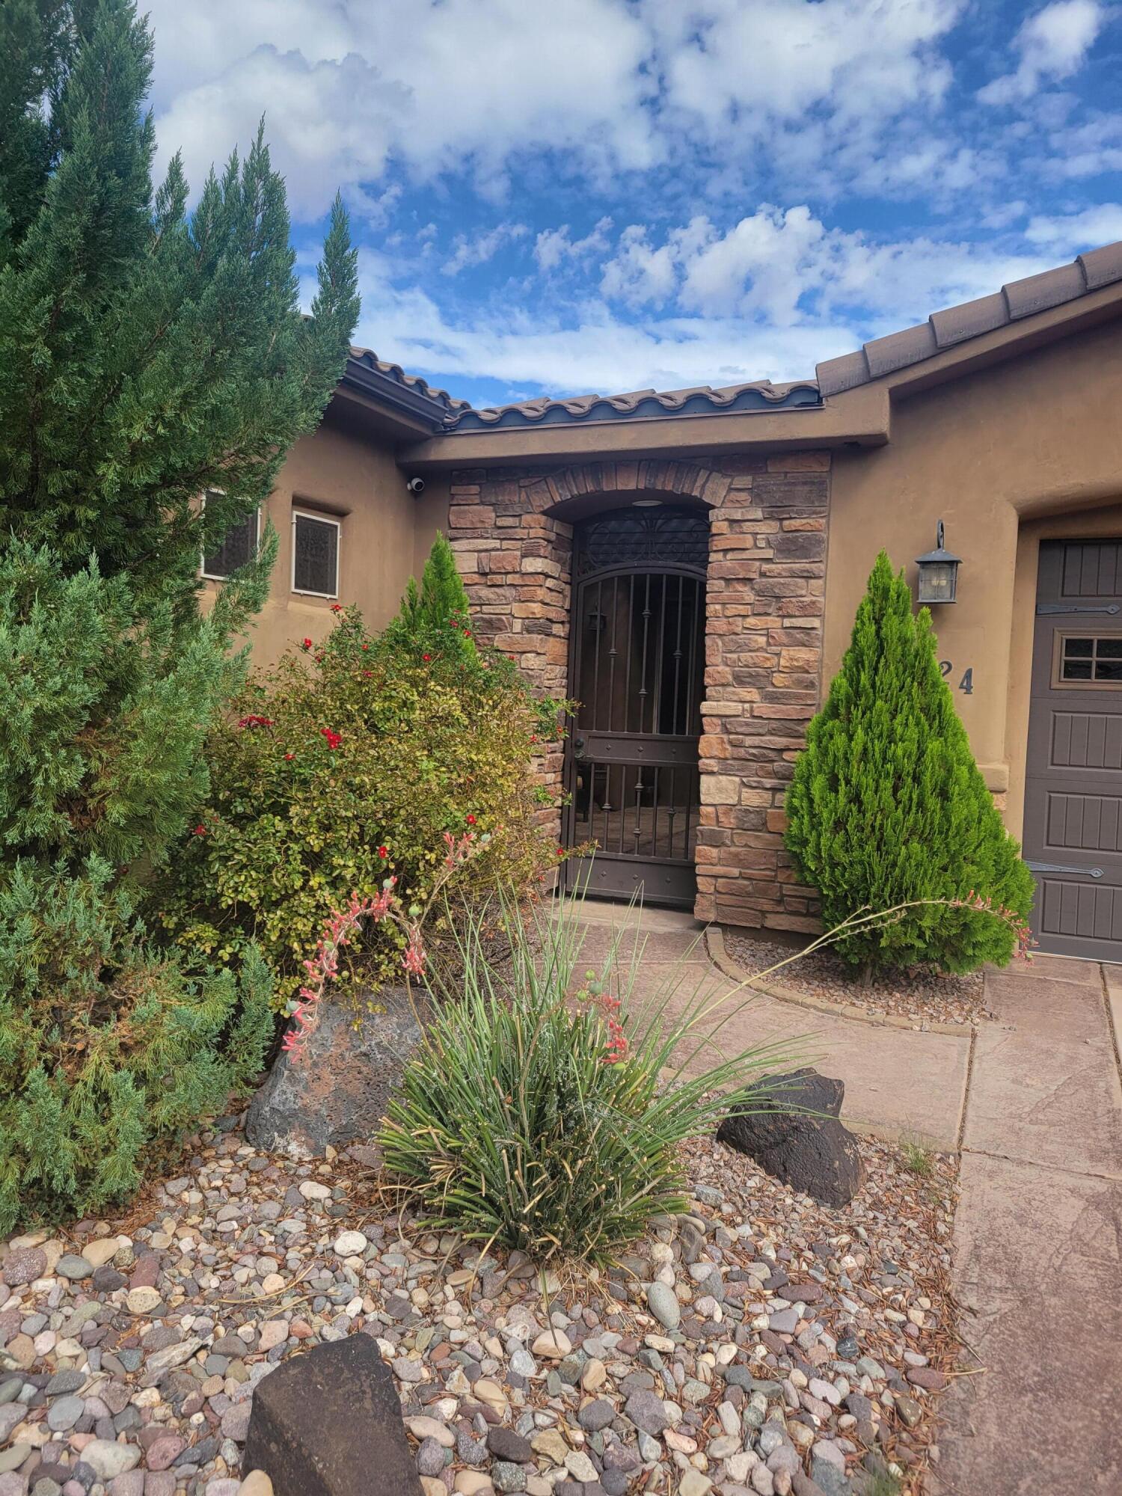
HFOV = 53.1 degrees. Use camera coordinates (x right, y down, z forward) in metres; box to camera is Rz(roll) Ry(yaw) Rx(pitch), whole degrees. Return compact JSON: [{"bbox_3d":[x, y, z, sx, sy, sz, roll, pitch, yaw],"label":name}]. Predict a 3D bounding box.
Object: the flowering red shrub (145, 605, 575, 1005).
[{"bbox_3d":[-0.830,0.299,4.600,1.620,1.680,1.650,2,3,-9],"label":"flowering red shrub"}]

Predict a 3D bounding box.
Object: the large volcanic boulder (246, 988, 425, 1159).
[{"bbox_3d":[-0.680,0.961,3.500,0.600,0.420,0.520,2,3,-9],"label":"large volcanic boulder"}]

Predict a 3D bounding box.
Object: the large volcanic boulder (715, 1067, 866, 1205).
[{"bbox_3d":[0.690,1.111,3.340,0.330,0.310,0.460,-1,4,-45],"label":"large volcanic boulder"}]

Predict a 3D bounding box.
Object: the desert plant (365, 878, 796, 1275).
[{"bbox_3d":[0.065,0.786,2.900,1.060,0.840,0.950,2,3,0],"label":"desert plant"}]

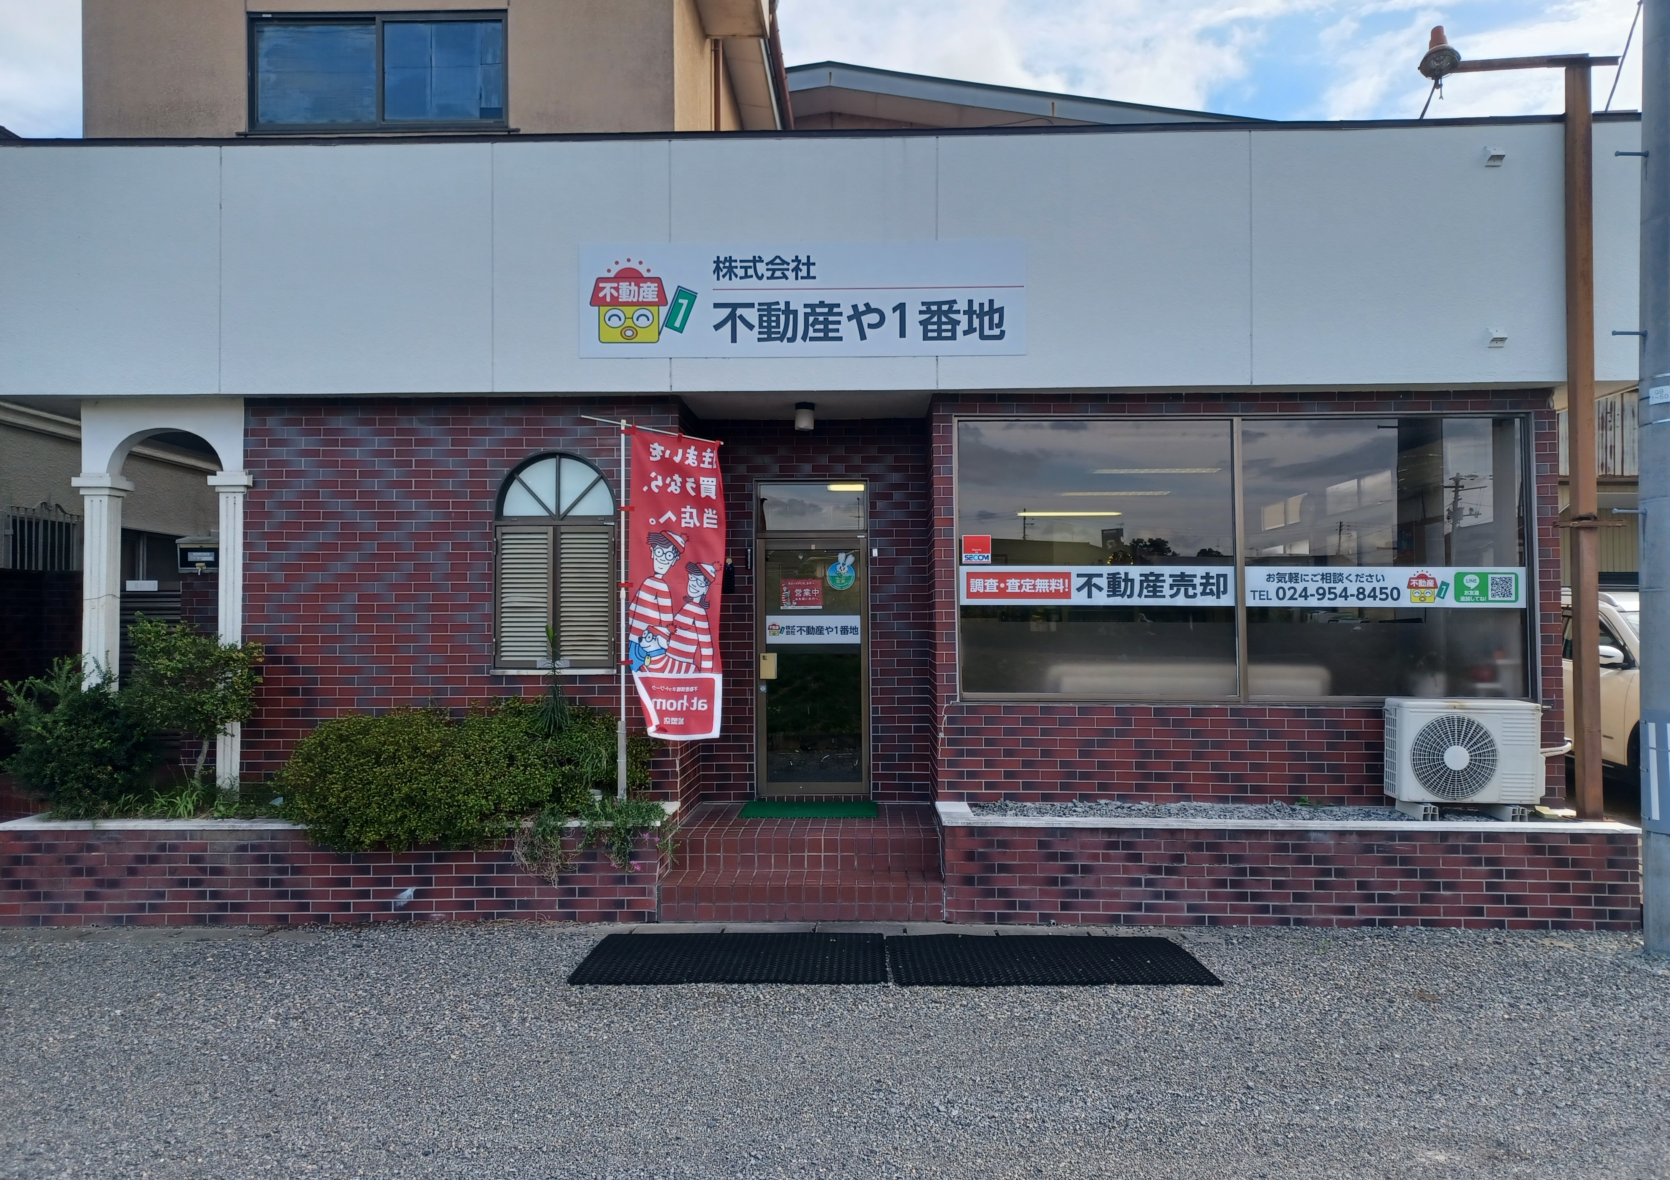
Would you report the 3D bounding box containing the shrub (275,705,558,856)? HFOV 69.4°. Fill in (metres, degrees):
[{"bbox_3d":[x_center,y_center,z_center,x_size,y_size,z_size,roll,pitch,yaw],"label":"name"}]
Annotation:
[{"bbox_3d":[-2.436,1.091,7.079,1.700,0.850,0.850,0,-1,1],"label":"shrub"}]

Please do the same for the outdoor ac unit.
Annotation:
[{"bbox_3d":[3.681,0.985,7.104,0.830,0.660,0.340,0,-1,6],"label":"outdoor ac unit"}]

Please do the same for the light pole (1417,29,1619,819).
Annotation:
[{"bbox_3d":[4.028,-0.989,7.062,1.171,4.640,0.300,0,-1,1],"label":"light pole"}]

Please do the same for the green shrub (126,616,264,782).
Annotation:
[{"bbox_3d":[-3.905,0.674,7.370,0.850,1.050,0.780,0,-1,1],"label":"green shrub"}]

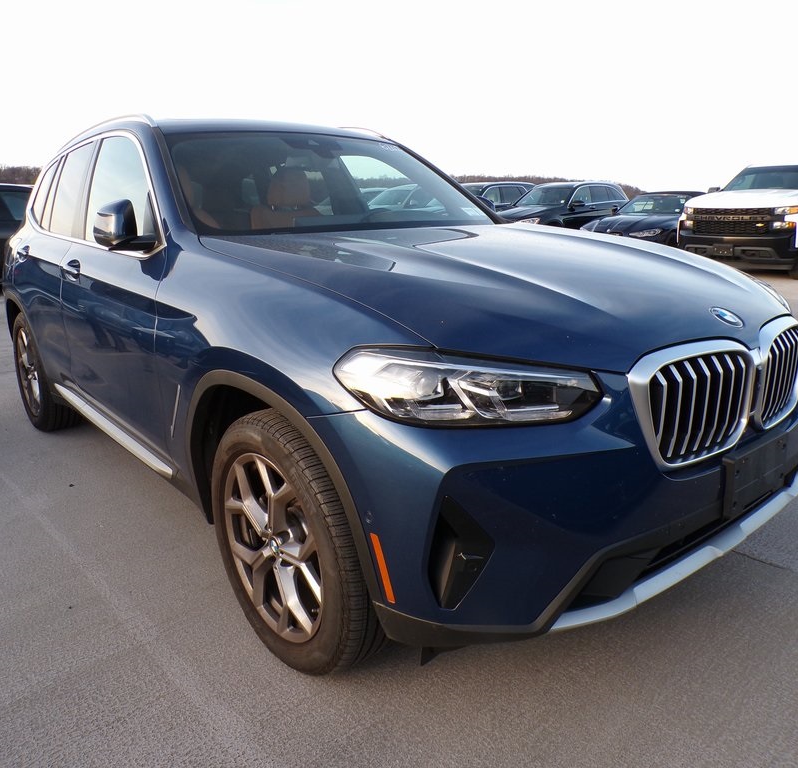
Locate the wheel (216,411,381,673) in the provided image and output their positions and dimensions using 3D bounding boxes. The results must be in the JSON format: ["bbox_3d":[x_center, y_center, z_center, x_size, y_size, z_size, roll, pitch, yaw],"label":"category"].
[{"bbox_3d":[-0.275,0.426,2.017,0.250,0.725,0.728,-12,18,-38],"label":"wheel"}]

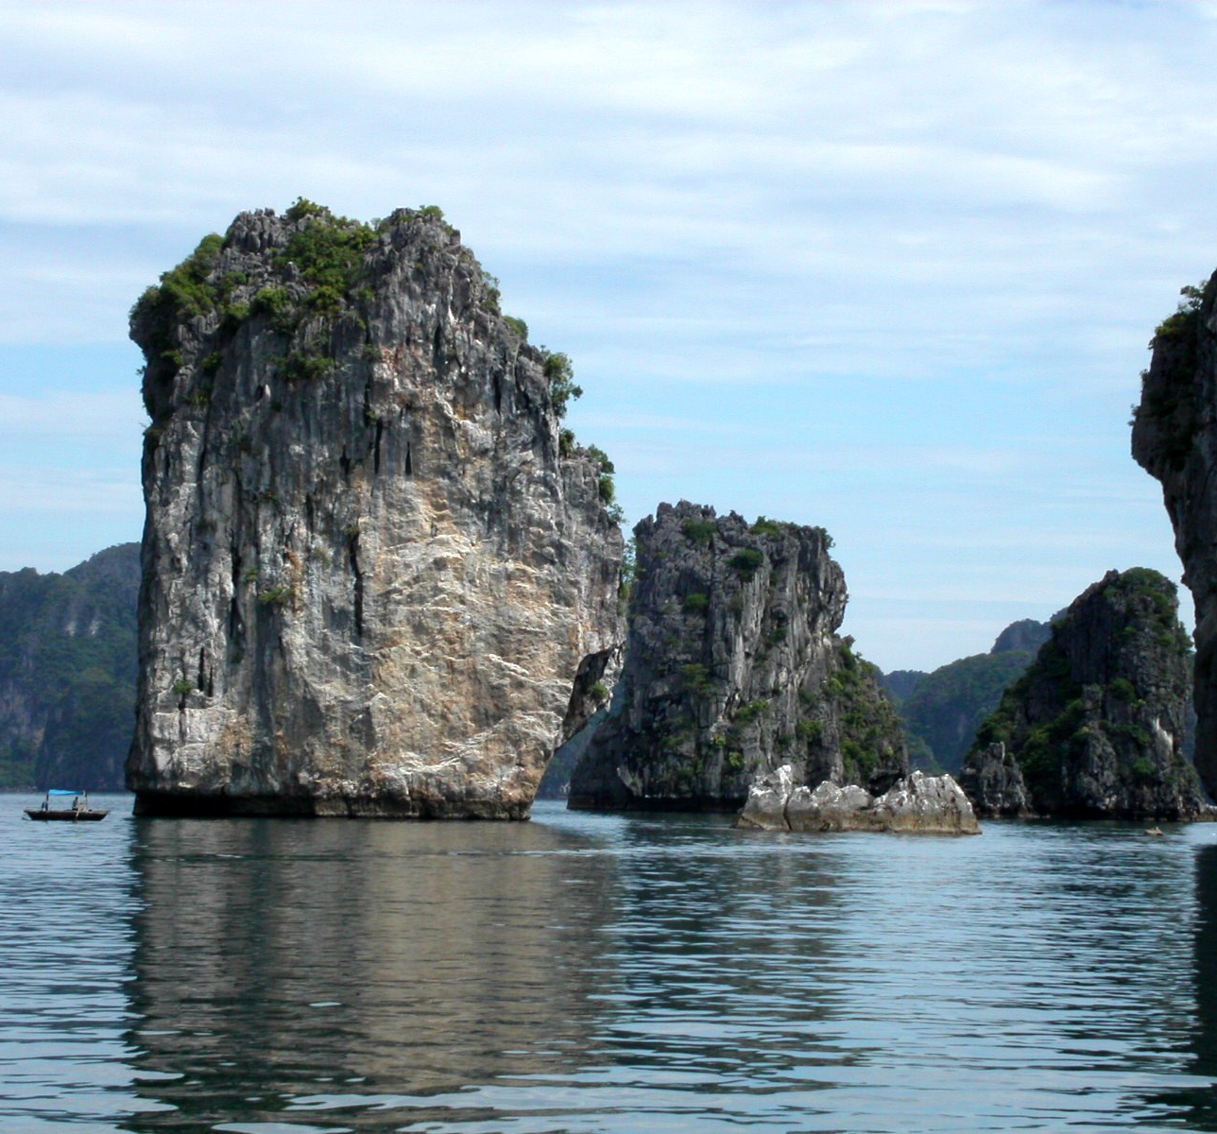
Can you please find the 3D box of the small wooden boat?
[{"bbox_3d":[-33.696,14.892,310.000,5.350,2.000,1.550,1,-3,0],"label":"small wooden boat"}]

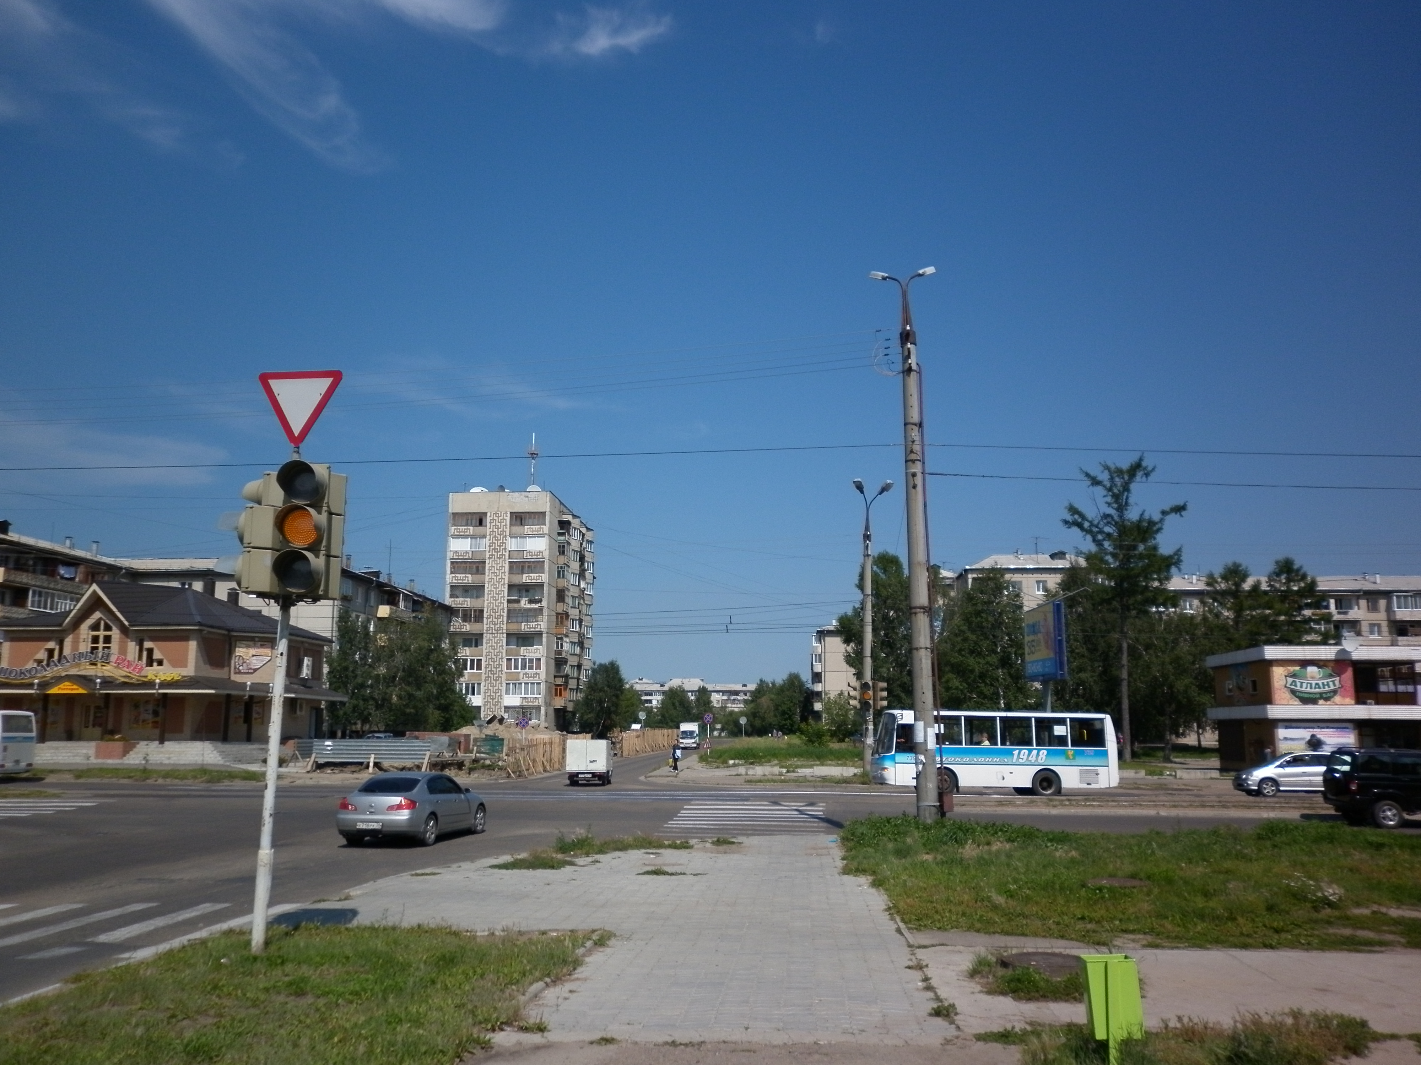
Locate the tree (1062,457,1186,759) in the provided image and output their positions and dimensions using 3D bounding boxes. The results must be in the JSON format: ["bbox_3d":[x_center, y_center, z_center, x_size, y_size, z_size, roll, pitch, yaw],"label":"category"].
[{"bbox_3d":[25.585,4.581,71.218,7.400,19.050,7.000,0,-9,0],"label":"tree"}]

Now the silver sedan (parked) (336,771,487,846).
[{"bbox_3d":[-6.419,5.990,25.309,1.780,1.470,4.670,-1,-9,10],"label":"silver sedan (parked)"}]

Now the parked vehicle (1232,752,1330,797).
[{"bbox_3d":[21.324,8.745,41.331,4.500,1.580,1.720,-1,-10,4],"label":"parked vehicle"}]

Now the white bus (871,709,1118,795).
[{"bbox_3d":[10.087,7.876,41.589,8.380,3.070,2.420,-1,-9,7],"label":"white bus"}]

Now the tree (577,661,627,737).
[{"bbox_3d":[-11.189,17.222,116.734,5.100,8.370,5.000,0,-9,0],"label":"tree"}]

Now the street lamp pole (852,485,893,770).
[{"bbox_3d":[6.608,3.925,47.210,1.600,12.350,1.500,-1,-10,4],"label":"street lamp pole"}]

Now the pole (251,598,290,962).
[{"bbox_3d":[-3.441,1.871,9.012,0.130,2.780,0.130,0,-10,0],"label":"pole"}]

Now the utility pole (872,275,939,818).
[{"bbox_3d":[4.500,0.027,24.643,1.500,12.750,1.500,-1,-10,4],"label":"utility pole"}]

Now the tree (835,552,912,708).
[{"bbox_3d":[12.322,8.809,84.698,6.200,14.910,6.000,0,-9,0],"label":"tree"}]

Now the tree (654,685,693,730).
[{"bbox_3d":[-7.140,32.509,212.527,7.400,8.910,7.000,0,-9,0],"label":"tree"}]

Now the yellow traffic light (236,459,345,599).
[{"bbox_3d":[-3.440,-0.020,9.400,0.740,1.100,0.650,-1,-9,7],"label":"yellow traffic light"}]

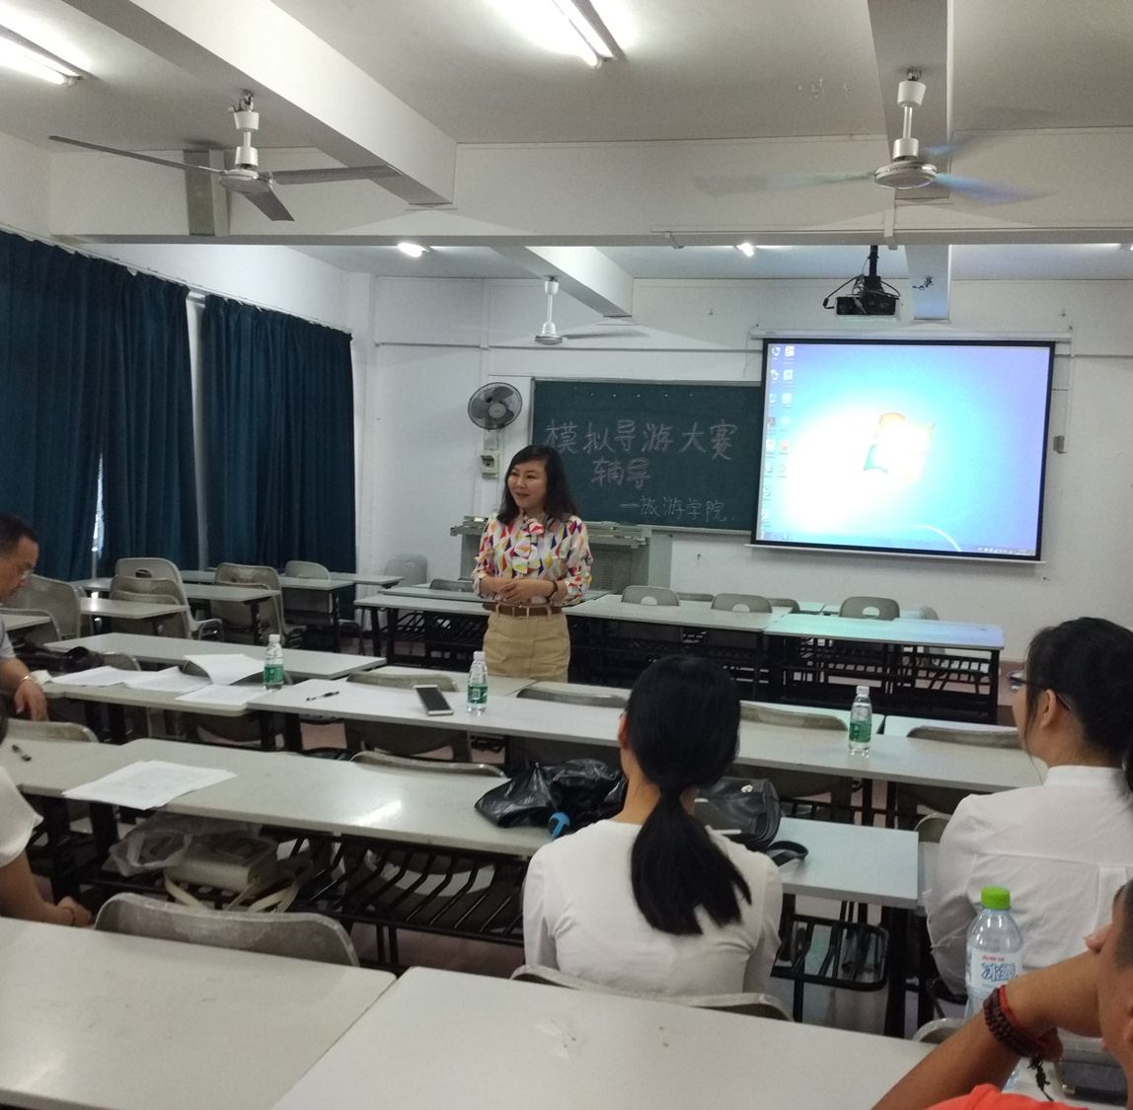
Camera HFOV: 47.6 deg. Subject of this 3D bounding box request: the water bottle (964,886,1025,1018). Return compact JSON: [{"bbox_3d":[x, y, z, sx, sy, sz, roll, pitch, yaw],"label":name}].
[{"bbox_3d":[0.481,0.491,1.436,0.065,0.232,0.065,3,4,15],"label":"water bottle"}]

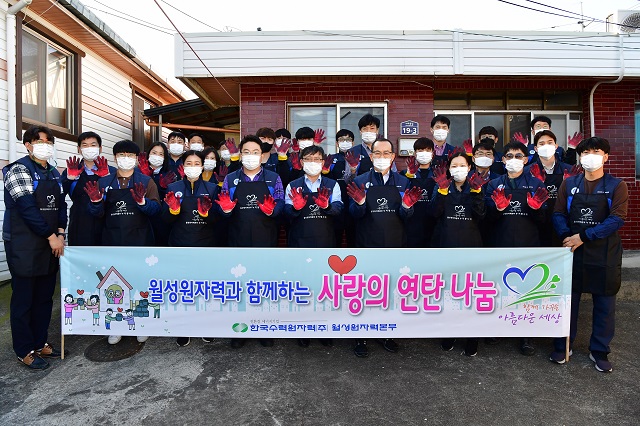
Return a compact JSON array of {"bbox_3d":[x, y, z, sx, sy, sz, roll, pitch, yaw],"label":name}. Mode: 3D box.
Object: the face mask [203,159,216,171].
[{"bbox_3d":[-1.062,-0.462,4.120,0.140,0.110,0.080,0,2,-2],"label":"face mask"}]

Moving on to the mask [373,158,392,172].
[{"bbox_3d":[0.495,-0.379,3.380,0.145,0.110,0.080,0,2,7],"label":"mask"}]

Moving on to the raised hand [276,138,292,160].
[{"bbox_3d":[-0.350,-0.635,4.200,0.140,0.195,0.070,10,2,-3],"label":"raised hand"}]

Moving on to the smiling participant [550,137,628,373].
[{"bbox_3d":[2.051,0.295,3.270,0.530,1.770,0.400,1,2,27],"label":"smiling participant"}]

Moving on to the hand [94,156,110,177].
[{"bbox_3d":[-1.828,-0.390,3.580,0.140,0.175,0.070,-1,2,-25],"label":"hand"}]

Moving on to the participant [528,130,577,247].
[{"bbox_3d":[2.030,0.190,3.750,0.520,1.800,0.450,0,1,14],"label":"participant"}]

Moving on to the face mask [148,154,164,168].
[{"bbox_3d":[-1.534,-0.483,4.000,0.142,0.115,0.090,0,1,-20],"label":"face mask"}]

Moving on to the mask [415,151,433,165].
[{"bbox_3d":[0.931,-0.488,3.800,0.145,0.110,0.080,0,2,12],"label":"mask"}]

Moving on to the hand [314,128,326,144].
[{"bbox_3d":[0.005,-0.789,4.400,0.125,0.165,0.070,0,9,-3],"label":"hand"}]

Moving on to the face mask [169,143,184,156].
[{"bbox_3d":[-1.481,-0.655,4.400,0.150,0.115,0.090,0,1,-14],"label":"face mask"}]

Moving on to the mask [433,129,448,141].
[{"bbox_3d":[1.192,-0.768,4.200,0.145,0.115,0.080,0,2,13],"label":"mask"}]

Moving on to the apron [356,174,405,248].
[{"bbox_3d":[0.491,0.105,3.460,0.420,0.820,0.220,0,2,5],"label":"apron"}]

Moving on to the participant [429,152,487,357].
[{"bbox_3d":[1.090,0.308,3.381,0.470,1.630,0.460,0,2,14],"label":"participant"}]

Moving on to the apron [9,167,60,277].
[{"bbox_3d":[-2.074,0.055,3.120,0.240,0.800,0.380,1,1,24],"label":"apron"}]

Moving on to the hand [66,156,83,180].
[{"bbox_3d":[-2.073,-0.376,3.600,0.140,0.200,0.070,2,2,-20],"label":"hand"}]

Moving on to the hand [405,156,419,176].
[{"bbox_3d":[0.848,-0.431,3.950,0.130,0.185,0.070,-4,2,5],"label":"hand"}]

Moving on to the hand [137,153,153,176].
[{"bbox_3d":[-1.597,-0.441,3.880,0.125,0.205,0.075,-16,2,-19],"label":"hand"}]

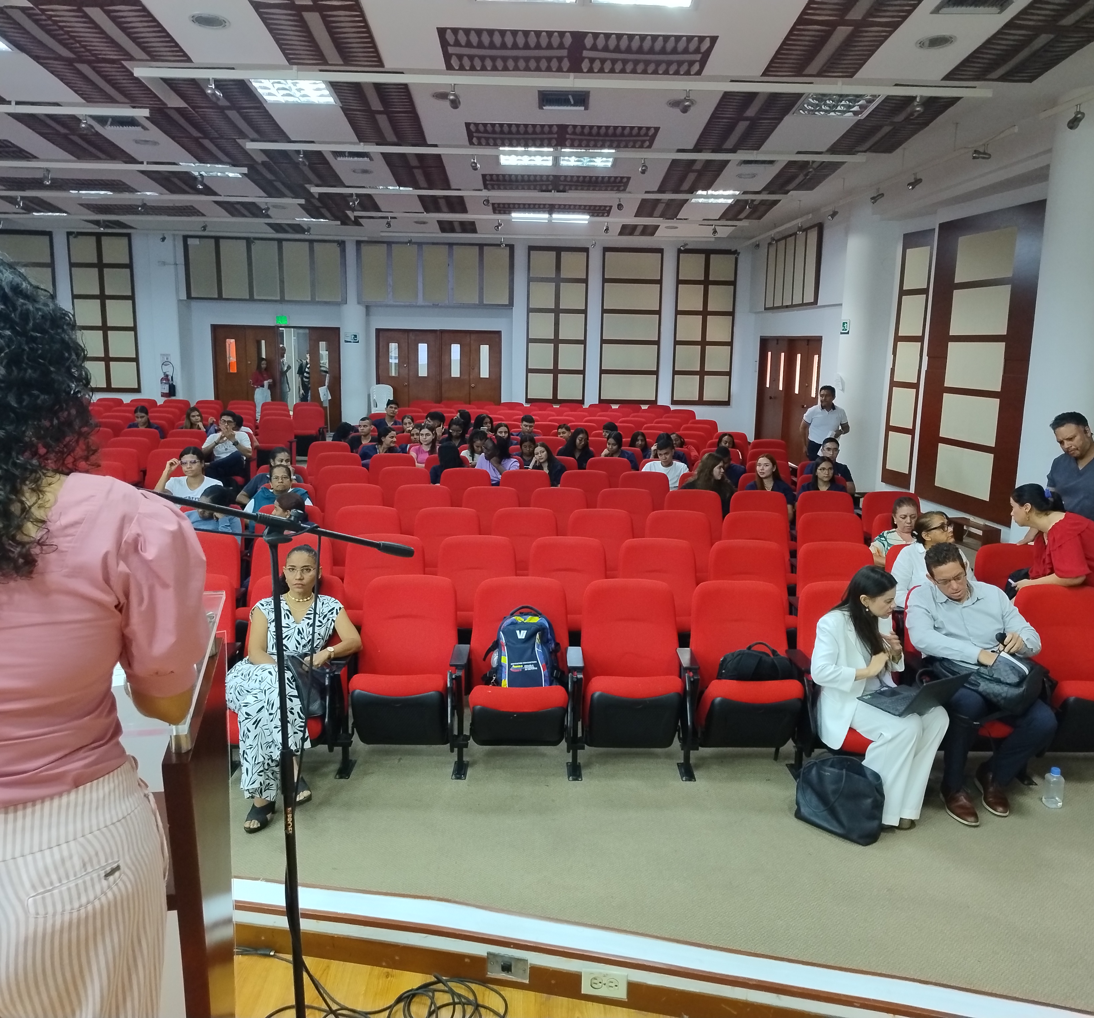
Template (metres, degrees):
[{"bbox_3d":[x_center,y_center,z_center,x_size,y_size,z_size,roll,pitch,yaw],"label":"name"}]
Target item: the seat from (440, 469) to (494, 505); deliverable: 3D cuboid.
[{"bbox_3d":[-0.757,0.141,8.558,0.560,0.950,0.600,1,10,0],"label":"seat"}]

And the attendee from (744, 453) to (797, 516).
[{"bbox_3d":[1.978,0.111,8.341,0.480,1.180,0.750,1,10,0],"label":"attendee"}]

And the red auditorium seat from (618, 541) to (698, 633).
[{"bbox_3d":[0.672,0.655,5.556,0.570,0.884,0.620,1,10,-2],"label":"red auditorium seat"}]

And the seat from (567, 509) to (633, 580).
[{"bbox_3d":[0.387,0.474,6.514,0.570,0.880,0.620,1,10,-2],"label":"seat"}]

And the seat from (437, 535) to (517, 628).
[{"bbox_3d":[-0.445,0.665,5.744,0.560,0.920,0.600,1,10,-1],"label":"seat"}]

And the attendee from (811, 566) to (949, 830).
[{"bbox_3d":[1.454,0.810,4.245,0.490,1.090,0.720,-6,13,-33],"label":"attendee"}]

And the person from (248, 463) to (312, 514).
[{"bbox_3d":[-2.202,0.210,7.505,0.550,1.130,0.780,0,10,-6],"label":"person"}]

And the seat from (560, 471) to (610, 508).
[{"bbox_3d":[0.345,0.160,8.558,0.560,0.950,0.600,1,10,0],"label":"seat"}]

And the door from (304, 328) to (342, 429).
[{"bbox_3d":[-4.497,-2.565,18.947,0.636,2.124,0.060,1,10,-2],"label":"door"}]

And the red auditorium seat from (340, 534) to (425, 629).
[{"bbox_3d":[-1.015,0.645,5.740,0.575,0.900,0.640,1,10,-1],"label":"red auditorium seat"}]

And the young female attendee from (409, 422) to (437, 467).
[{"bbox_3d":[-1.405,-0.345,10.594,0.460,1.180,0.750,2,10,4],"label":"young female attendee"}]

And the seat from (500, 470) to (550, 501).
[{"bbox_3d":[-0.208,0.150,8.558,0.560,0.950,0.600,1,10,0],"label":"seat"}]

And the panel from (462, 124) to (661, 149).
[{"bbox_3d":[0.146,-3.636,9.166,1.840,0.050,0.670,1,4,-1],"label":"panel"}]

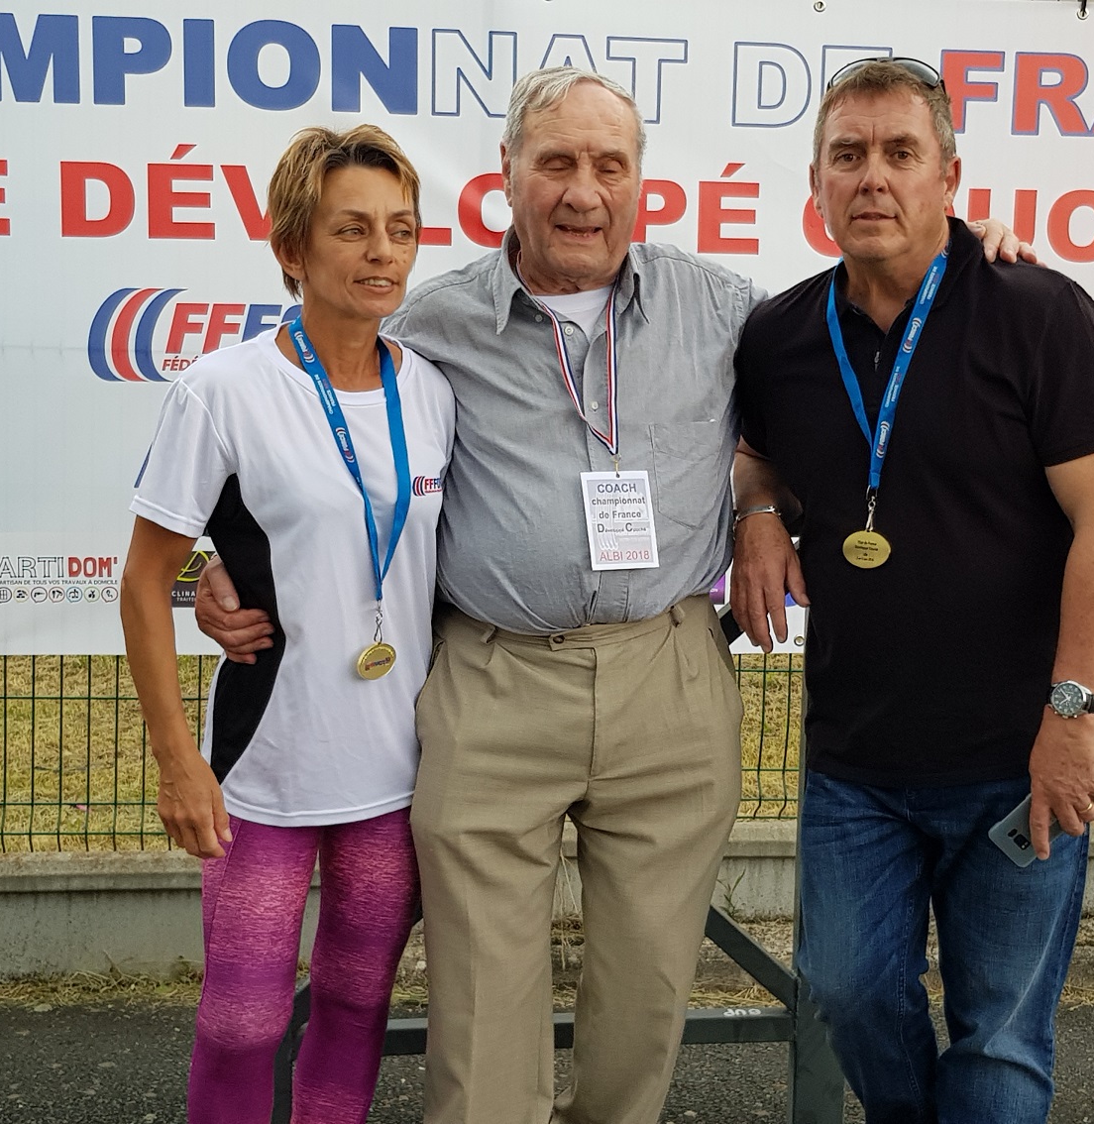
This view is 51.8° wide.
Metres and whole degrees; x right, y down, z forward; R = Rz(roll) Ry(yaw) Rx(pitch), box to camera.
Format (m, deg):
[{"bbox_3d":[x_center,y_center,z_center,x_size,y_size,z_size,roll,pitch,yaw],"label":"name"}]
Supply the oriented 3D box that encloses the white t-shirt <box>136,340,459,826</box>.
[{"bbox_3d":[-0.315,0.008,1.440,0.440,0.610,0.270,-1,4,-34],"label":"white t-shirt"}]

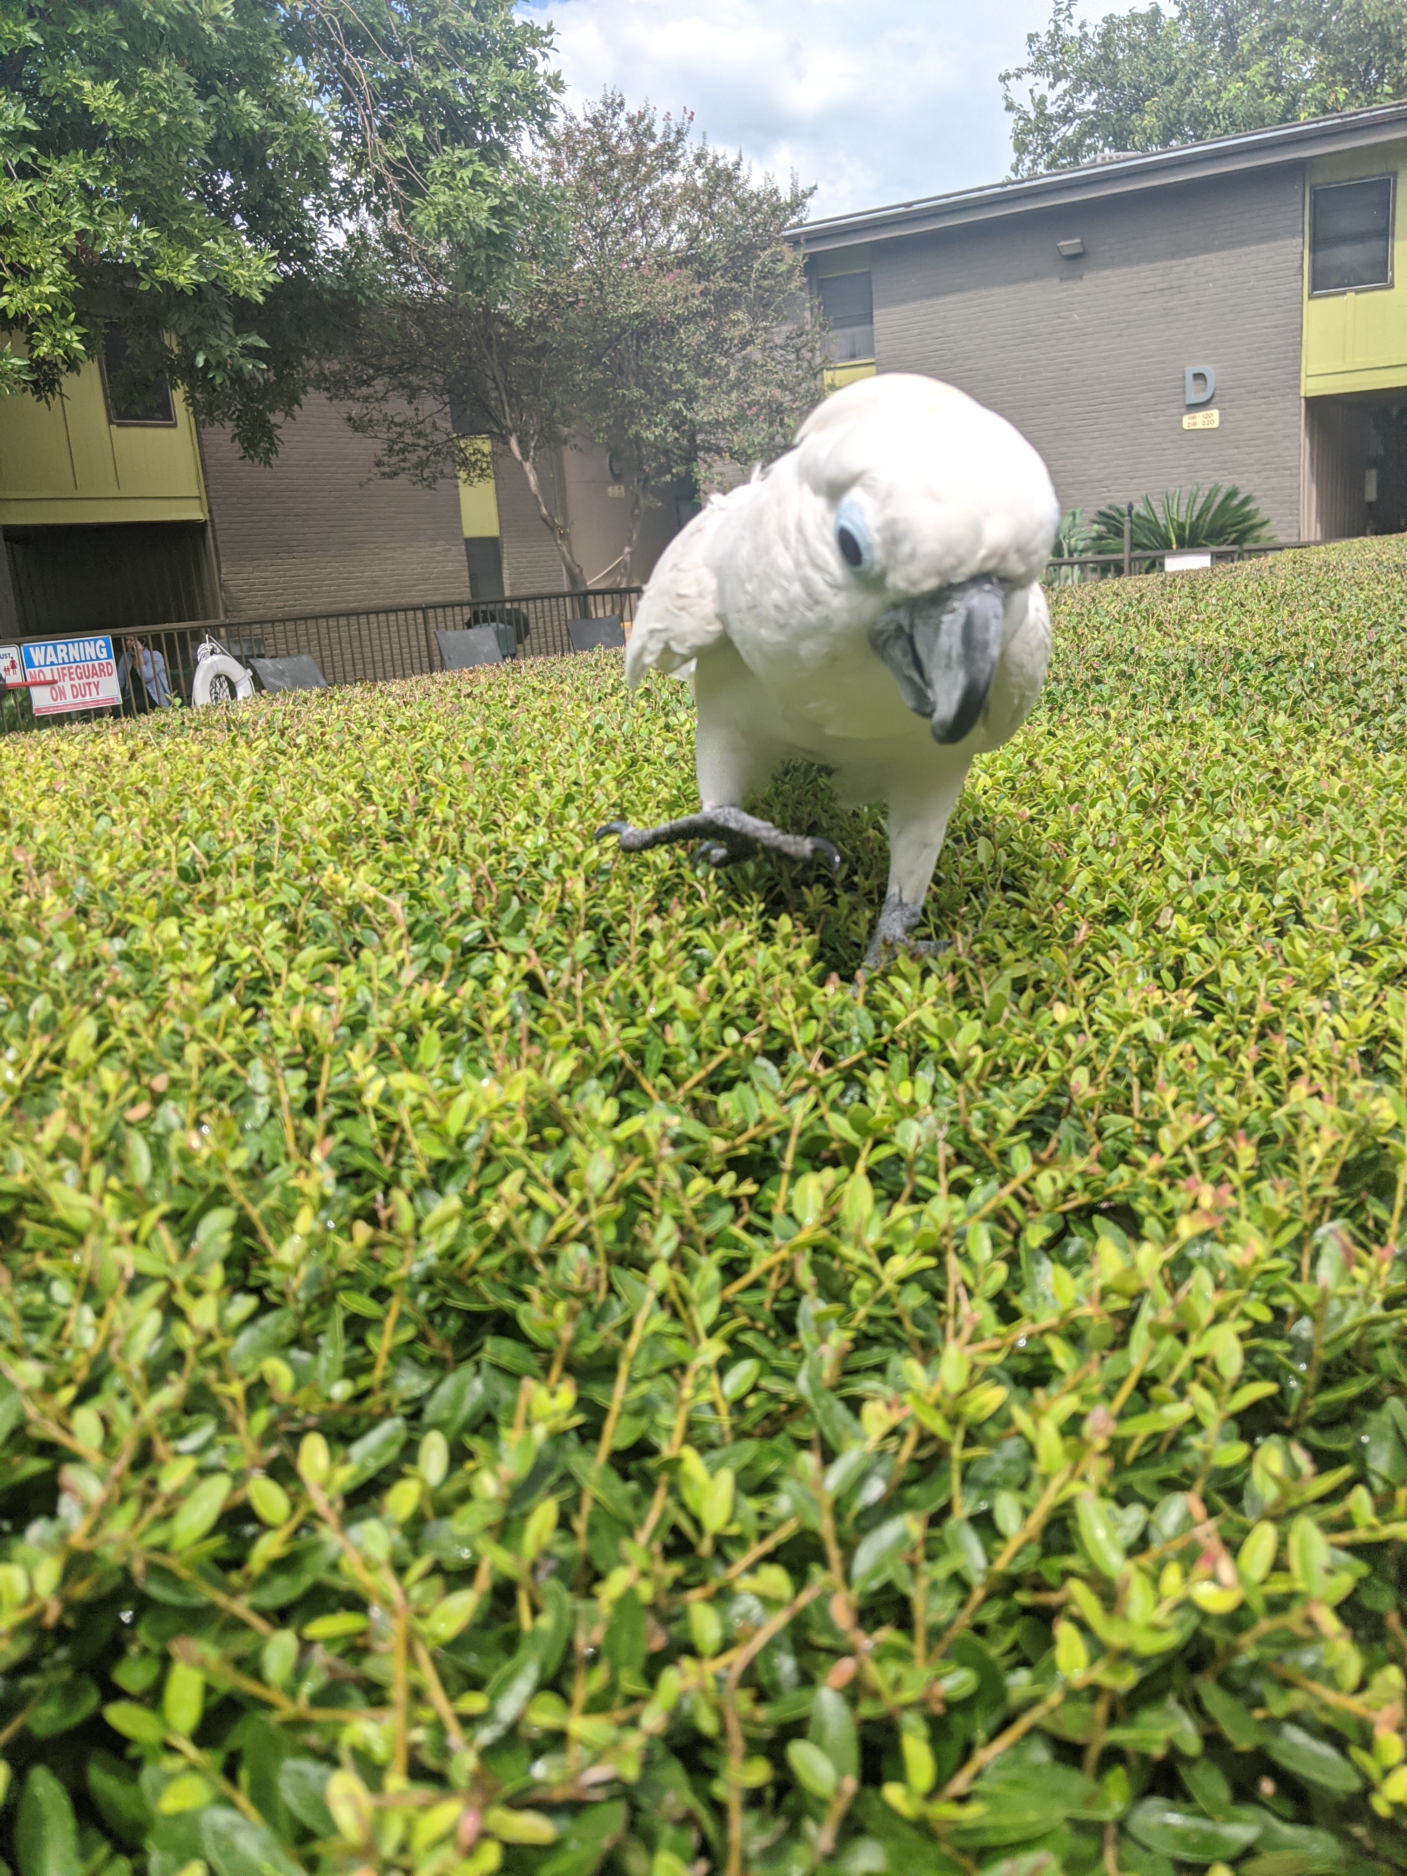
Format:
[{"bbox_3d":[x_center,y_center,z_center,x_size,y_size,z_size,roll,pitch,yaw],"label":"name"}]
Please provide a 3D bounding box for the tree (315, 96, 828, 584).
[{"bbox_3d":[-1.341,-5.776,16.358,5.487,6.617,5.048,-4,14,0],"label":"tree"}]

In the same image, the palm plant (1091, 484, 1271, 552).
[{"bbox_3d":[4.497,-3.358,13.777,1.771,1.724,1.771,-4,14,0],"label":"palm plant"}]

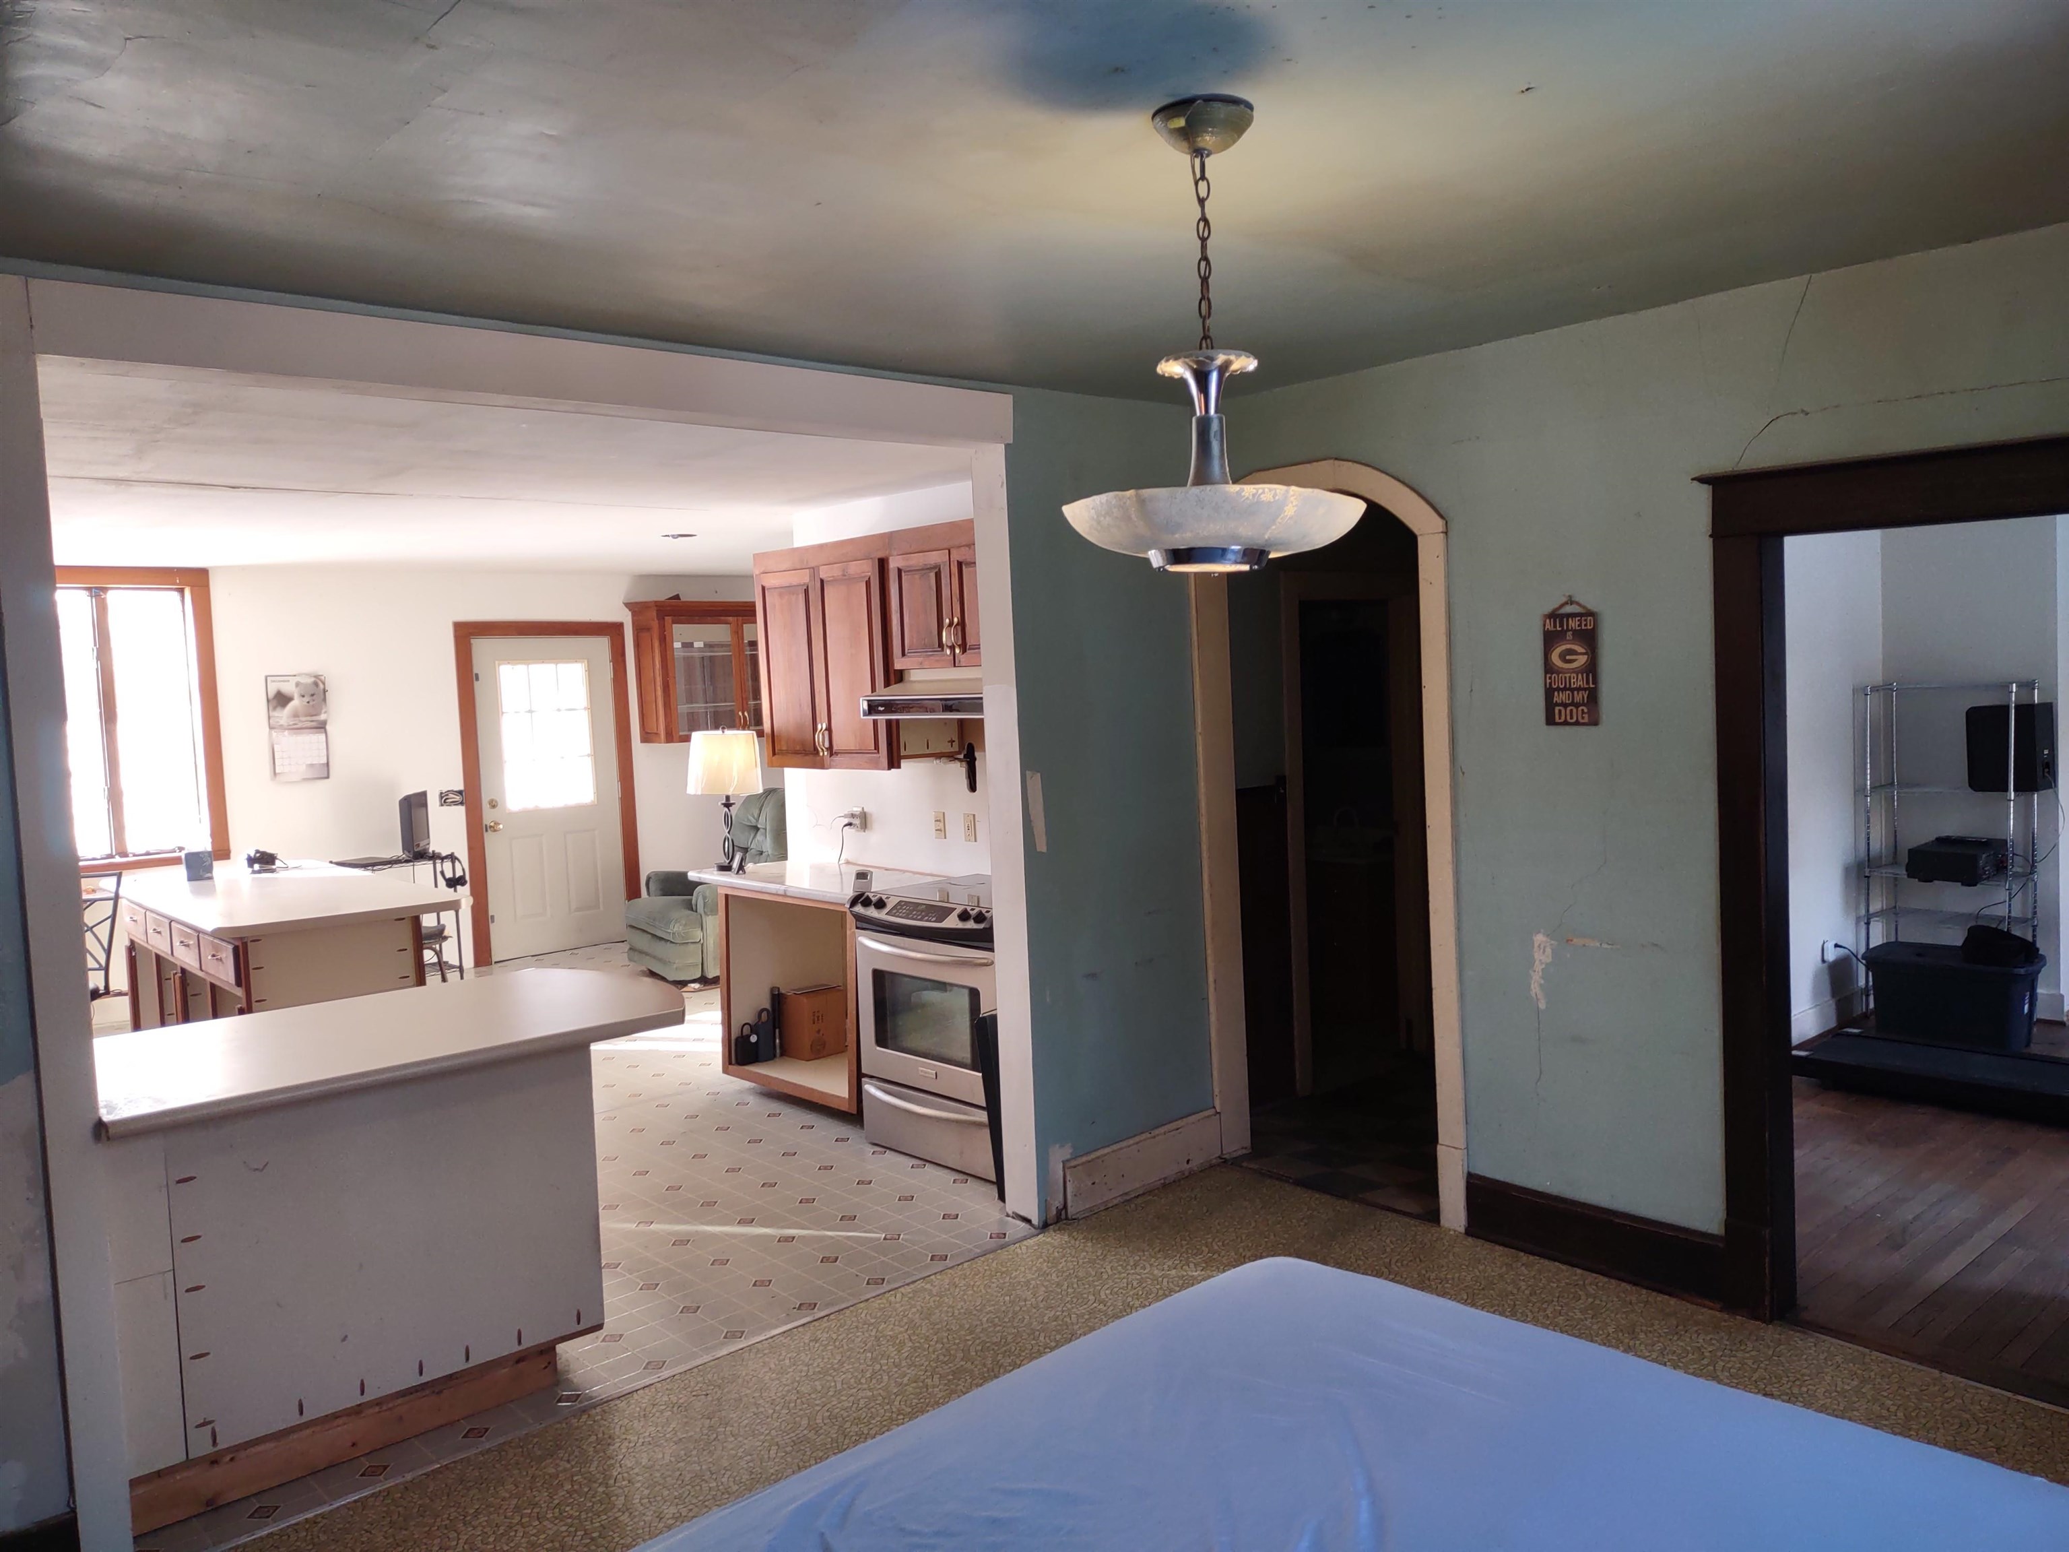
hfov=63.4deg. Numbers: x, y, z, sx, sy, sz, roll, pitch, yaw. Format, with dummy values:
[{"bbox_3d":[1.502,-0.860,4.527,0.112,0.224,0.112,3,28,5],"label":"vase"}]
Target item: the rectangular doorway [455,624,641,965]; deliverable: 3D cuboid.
[{"bbox_3d":[-3.066,0.080,10.630,1.150,2.095,0.110,-6,5,-44],"label":"rectangular doorway"}]

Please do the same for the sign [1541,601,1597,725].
[{"bbox_3d":[1.455,-0.306,4.525,0.015,0.338,0.155,-6,5,-40],"label":"sign"}]

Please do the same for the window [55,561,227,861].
[{"bbox_3d":[-4.948,-0.304,9.005,1.080,1.620,0.120,-5,4,-42],"label":"window"}]

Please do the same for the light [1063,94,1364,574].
[{"bbox_3d":[0.273,-0.680,2.626,0.475,0.714,0.475,-2,3,0],"label":"light"}]

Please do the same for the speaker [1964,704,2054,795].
[{"bbox_3d":[4.163,-0.118,7.132,0.225,0.366,0.270,-5,4,-42],"label":"speaker"}]

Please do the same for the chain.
[{"bbox_3d":[0.257,-0.810,2.580,0.030,0.310,0.027,-2,4,6],"label":"chain"}]

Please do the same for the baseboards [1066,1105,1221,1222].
[{"bbox_3d":[0.344,1.227,5.344,0.730,0.185,0.030,-5,5,-44],"label":"baseboards"}]

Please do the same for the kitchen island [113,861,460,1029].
[{"bbox_3d":[-3.140,0.914,6.889,0.960,0.914,2.400,-5,4,-38],"label":"kitchen island"}]

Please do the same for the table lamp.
[{"bbox_3d":[-1.288,0.092,6.930,0.318,0.590,0.318,-2,3,0],"label":"table lamp"}]

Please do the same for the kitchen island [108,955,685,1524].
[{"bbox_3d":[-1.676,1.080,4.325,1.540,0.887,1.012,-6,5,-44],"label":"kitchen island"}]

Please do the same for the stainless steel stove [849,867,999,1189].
[{"bbox_3d":[-0.143,0.871,5.973,0.680,0.935,0.760,-6,5,-44],"label":"stainless steel stove"}]

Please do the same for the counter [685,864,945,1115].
[{"bbox_3d":[-0.844,0.844,6.620,0.630,0.900,1.160,-5,4,-42],"label":"counter"}]

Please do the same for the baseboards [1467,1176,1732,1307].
[{"bbox_3d":[1.523,1.265,4.608,0.025,0.184,0.797,-6,5,-40],"label":"baseboards"}]

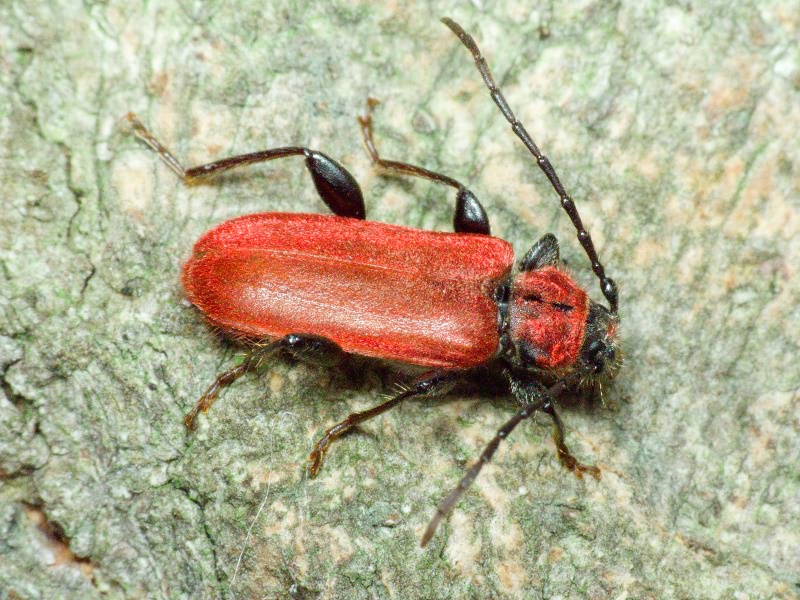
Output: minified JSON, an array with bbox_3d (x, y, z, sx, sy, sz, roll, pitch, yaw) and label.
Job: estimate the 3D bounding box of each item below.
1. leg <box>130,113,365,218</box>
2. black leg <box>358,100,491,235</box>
[{"bbox_3d":[-0.004,-0.003,0.068,0.007,0.002,0.002,25,58,12],"label":"leg"},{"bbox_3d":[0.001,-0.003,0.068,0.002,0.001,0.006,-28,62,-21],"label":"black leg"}]

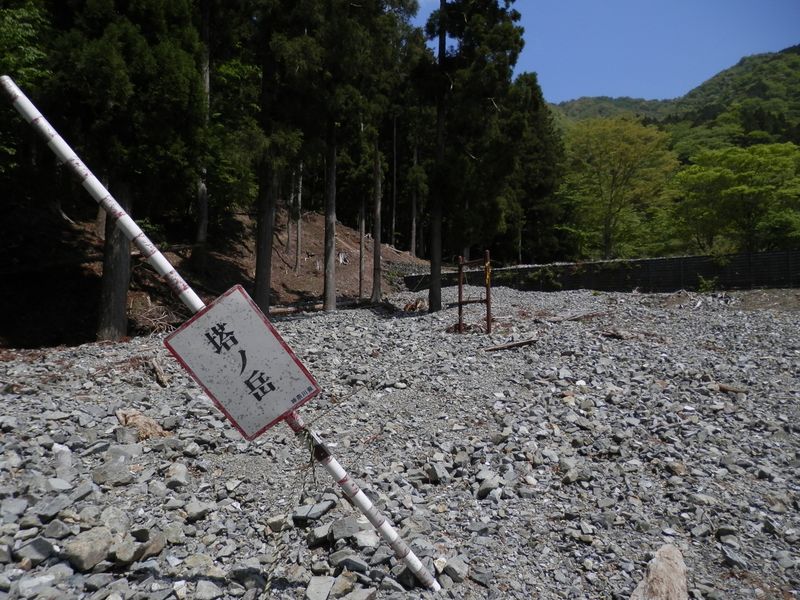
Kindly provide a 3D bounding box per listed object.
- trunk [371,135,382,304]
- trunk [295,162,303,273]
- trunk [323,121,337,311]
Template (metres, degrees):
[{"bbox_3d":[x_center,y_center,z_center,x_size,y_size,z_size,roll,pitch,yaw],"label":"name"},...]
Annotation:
[{"bbox_3d":[-0.814,-2.964,21.136,0.300,6.120,0.300,0,-3,0],"label":"trunk"},{"bbox_3d":[-4.279,-3.523,24.605,0.200,4.720,0.200,2,-3,0],"label":"trunk"},{"bbox_3d":[-2.081,-2.570,17.428,0.370,5.770,0.370,0,-3,0],"label":"trunk"}]

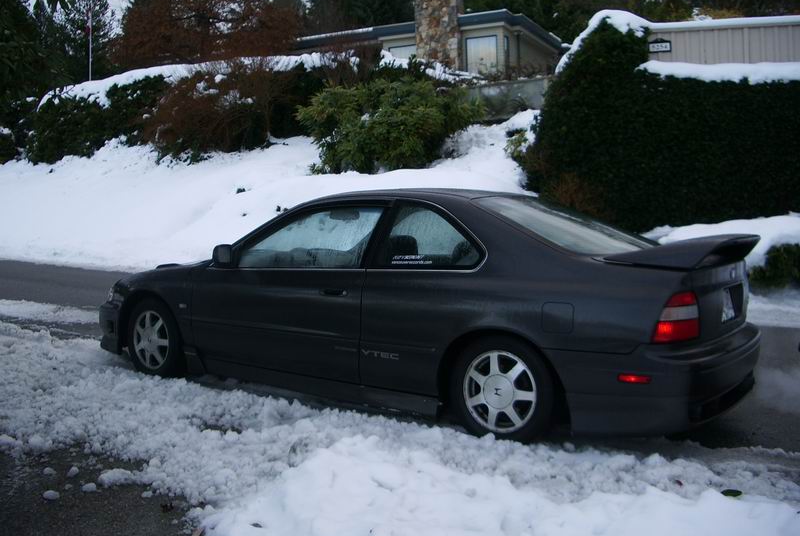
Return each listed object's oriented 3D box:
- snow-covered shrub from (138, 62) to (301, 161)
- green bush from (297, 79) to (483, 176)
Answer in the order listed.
[{"bbox_3d":[-4.718,-4.186,21.500,4.100,2.660,2.600,0,1,22],"label":"snow-covered shrub"},{"bbox_3d":[-0.240,-3.236,18.500,4.100,2.200,2.900,0,1,22],"label":"green bush"}]

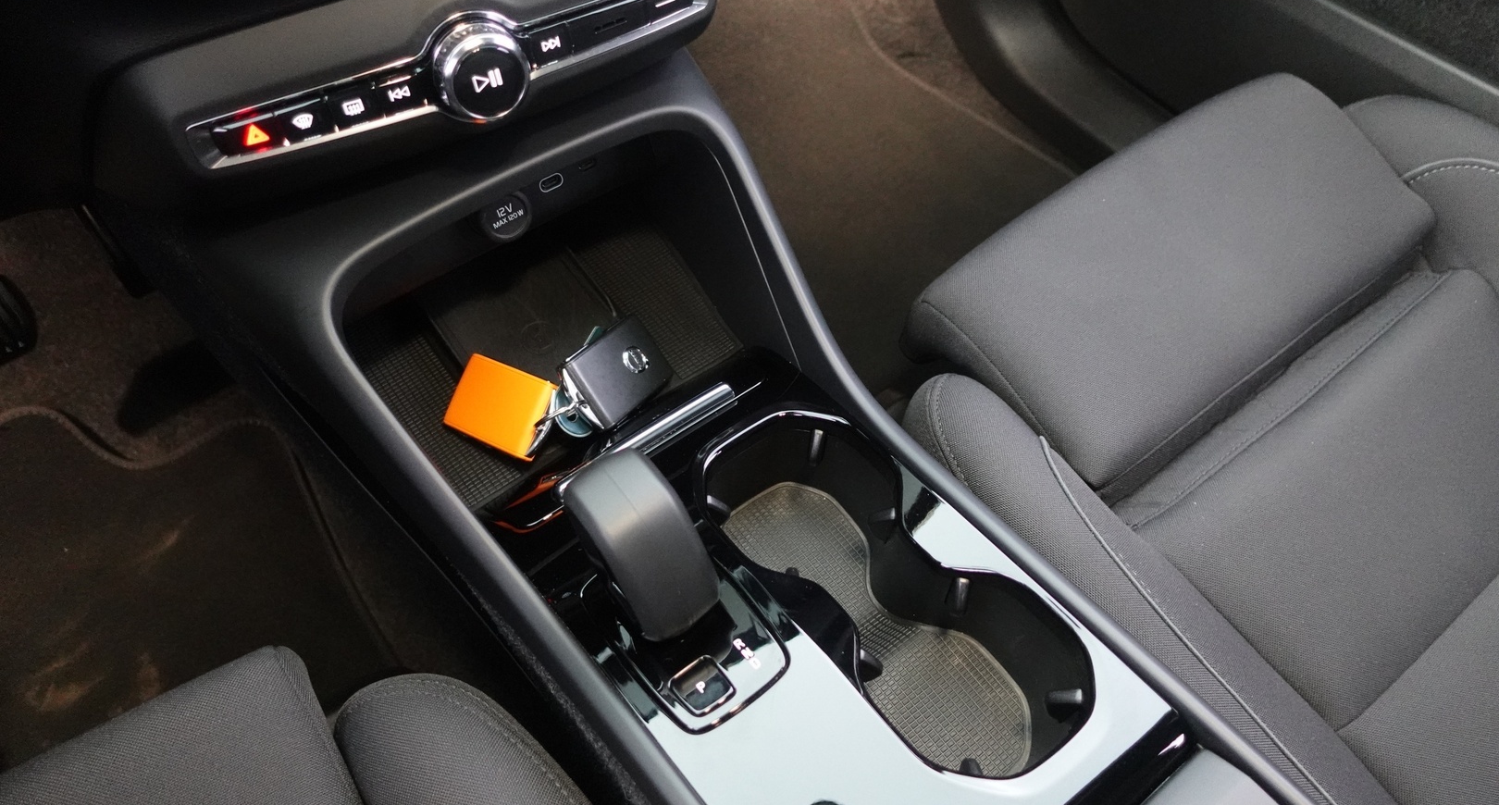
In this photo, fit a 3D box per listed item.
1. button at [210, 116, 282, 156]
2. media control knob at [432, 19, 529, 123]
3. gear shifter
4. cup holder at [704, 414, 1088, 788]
[{"bbox_3d":[-0.192,-0.102,0.381,0.024,0.013,0.008,-31,52,-27],"label":"button"},{"bbox_3d":[-0.114,-0.141,0.423,0.038,0.038,0.015,-31,52,-27],"label":"media control knob"},{"bbox_3d":[-0.041,0.061,0.383,0.036,0.069,0.066,-31,62,-27],"label":"gear shifter"},{"bbox_3d":[0.056,0.092,0.458,0.095,0.063,0.196,-31,62,-27],"label":"cup holder"}]

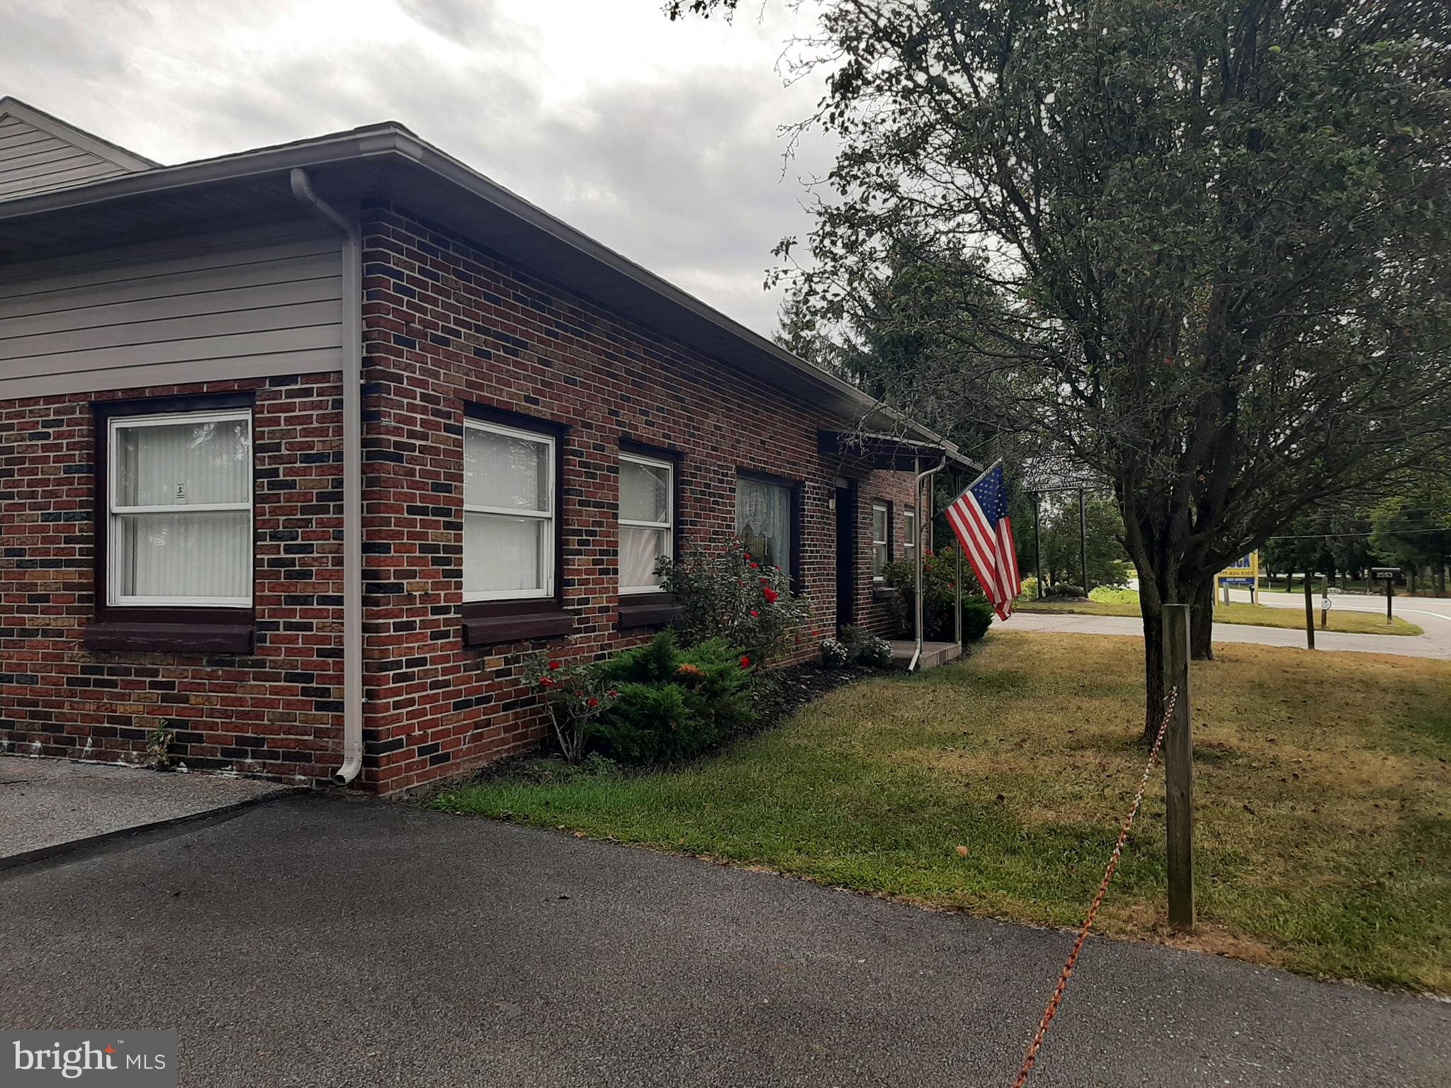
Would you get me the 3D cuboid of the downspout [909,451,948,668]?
[{"bbox_3d":[2.264,0.211,12.165,0.420,2.420,0.250,-1,-1,22],"label":"downspout"}]

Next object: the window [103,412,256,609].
[{"bbox_3d":[-3.056,-0.187,6.159,1.095,1.085,0.090,-1,-1,22],"label":"window"}]

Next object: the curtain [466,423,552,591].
[{"bbox_3d":[-1.386,-0.200,6.792,0.080,1.040,1.020,-1,-1,22],"label":"curtain"}]

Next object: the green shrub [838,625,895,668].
[{"bbox_3d":[1.548,1.123,12.000,0.550,0.480,0.550,-1,-1,22],"label":"green shrub"}]

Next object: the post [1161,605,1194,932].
[{"bbox_3d":[1.872,0.922,4.510,0.090,1.330,0.090,-1,-1,30],"label":"post"}]

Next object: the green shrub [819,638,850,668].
[{"bbox_3d":[1.168,1.180,11.700,0.300,0.310,0.300,0,-1,0],"label":"green shrub"}]

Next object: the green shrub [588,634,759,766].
[{"bbox_3d":[-0.410,0.950,7.228,0.920,0.800,1.150,-1,-1,22],"label":"green shrub"}]

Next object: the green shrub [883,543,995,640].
[{"bbox_3d":[3.078,0.719,15.700,1.450,1.420,1.400,-1,-1,22],"label":"green shrub"}]

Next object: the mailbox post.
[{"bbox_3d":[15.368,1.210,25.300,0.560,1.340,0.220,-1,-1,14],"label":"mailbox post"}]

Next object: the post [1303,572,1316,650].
[{"bbox_3d":[8.365,0.954,15.600,0.093,1.120,0.093,-3,-1,26],"label":"post"}]

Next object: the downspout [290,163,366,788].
[{"bbox_3d":[-1.964,-0.286,5.382,0.085,3.000,0.430,-1,-1,22],"label":"downspout"}]

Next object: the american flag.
[{"bbox_3d":[2.844,-0.031,12.047,0.800,1.700,0.300,-1,-1,22],"label":"american flag"}]

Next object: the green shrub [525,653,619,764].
[{"bbox_3d":[-0.902,0.967,6.530,0.500,0.670,0.520,0,-1,0],"label":"green shrub"}]

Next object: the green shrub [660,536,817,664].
[{"bbox_3d":[0.096,0.517,8.800,1.150,1.200,1.100,0,-1,0],"label":"green shrub"}]

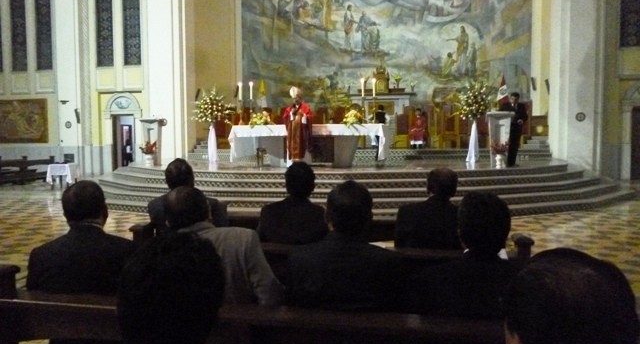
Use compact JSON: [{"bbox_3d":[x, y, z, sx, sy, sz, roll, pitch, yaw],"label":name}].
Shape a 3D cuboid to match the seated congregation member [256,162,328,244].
[{"bbox_3d":[-0.112,0.563,3.335,0.470,1.290,0.720,0,3,7],"label":"seated congregation member"}]

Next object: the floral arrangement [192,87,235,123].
[{"bbox_3d":[-3.086,-1.956,15.000,1.180,1.030,0.950,0,3,5],"label":"floral arrangement"}]

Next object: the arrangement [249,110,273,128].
[{"bbox_3d":[-1.419,-1.252,12.350,0.570,0.430,0.420,0,3,5],"label":"arrangement"}]

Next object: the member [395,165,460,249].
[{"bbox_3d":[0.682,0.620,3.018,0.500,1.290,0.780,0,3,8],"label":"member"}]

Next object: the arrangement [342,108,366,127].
[{"bbox_3d":[0.826,-1.305,12.400,0.560,0.430,0.420,0,3,7],"label":"arrangement"}]

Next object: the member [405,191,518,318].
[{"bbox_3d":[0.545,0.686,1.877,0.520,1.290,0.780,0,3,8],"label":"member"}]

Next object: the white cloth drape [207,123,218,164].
[{"bbox_3d":[-3.000,-0.798,14.500,0.270,1.050,0.260,1,4,15],"label":"white cloth drape"}]

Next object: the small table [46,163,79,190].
[{"bbox_3d":[-7.943,0.157,16.000,0.680,0.780,0.660,0,3,3],"label":"small table"}]

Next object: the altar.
[{"bbox_3d":[-0.269,-0.588,12.650,3.750,1.010,1.150,0,3,5],"label":"altar"}]

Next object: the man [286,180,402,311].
[{"bbox_3d":[0.135,0.646,2.234,0.480,1.250,0.720,0,3,7],"label":"man"}]

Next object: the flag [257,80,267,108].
[{"bbox_3d":[-1.921,-2.512,17.000,0.360,1.050,0.250,0,3,5],"label":"flag"}]

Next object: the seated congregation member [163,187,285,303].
[{"bbox_3d":[-0.356,0.678,2.078,0.520,1.290,0.780,0,3,8],"label":"seated congregation member"}]

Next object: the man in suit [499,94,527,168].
[{"bbox_3d":[4.433,-0.957,11.800,0.580,1.700,0.420,1,4,22],"label":"man in suit"}]

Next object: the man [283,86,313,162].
[{"bbox_3d":[-0.524,-0.993,12.050,0.680,1.880,0.500,0,3,5],"label":"man"}]

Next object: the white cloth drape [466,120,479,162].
[{"bbox_3d":[4.132,-0.819,14.000,0.350,1.120,0.320,1,4,15],"label":"white cloth drape"}]

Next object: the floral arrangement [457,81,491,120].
[{"bbox_3d":[3.914,-1.823,13.200,0.860,1.000,0.800,0,3,7],"label":"floral arrangement"}]

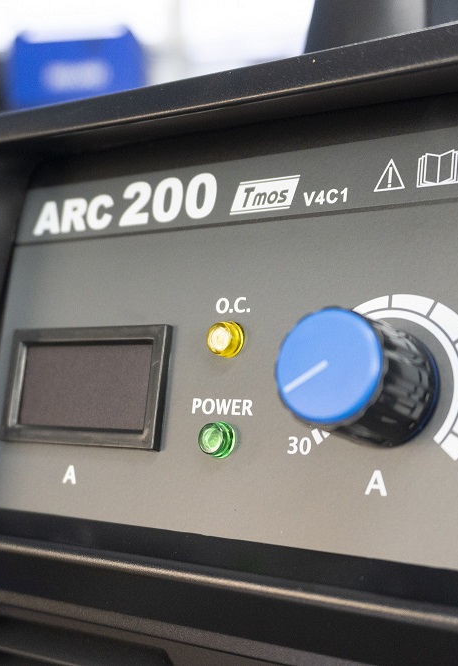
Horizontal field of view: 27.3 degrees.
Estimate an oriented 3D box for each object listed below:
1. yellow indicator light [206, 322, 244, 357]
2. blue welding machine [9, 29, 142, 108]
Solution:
[{"bbox_3d":[-0.001,0.001,0.200,0.008,0.008,0.005,-1,-12,35],"label":"yellow indicator light"},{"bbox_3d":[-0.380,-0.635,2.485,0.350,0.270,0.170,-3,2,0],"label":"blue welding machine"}]

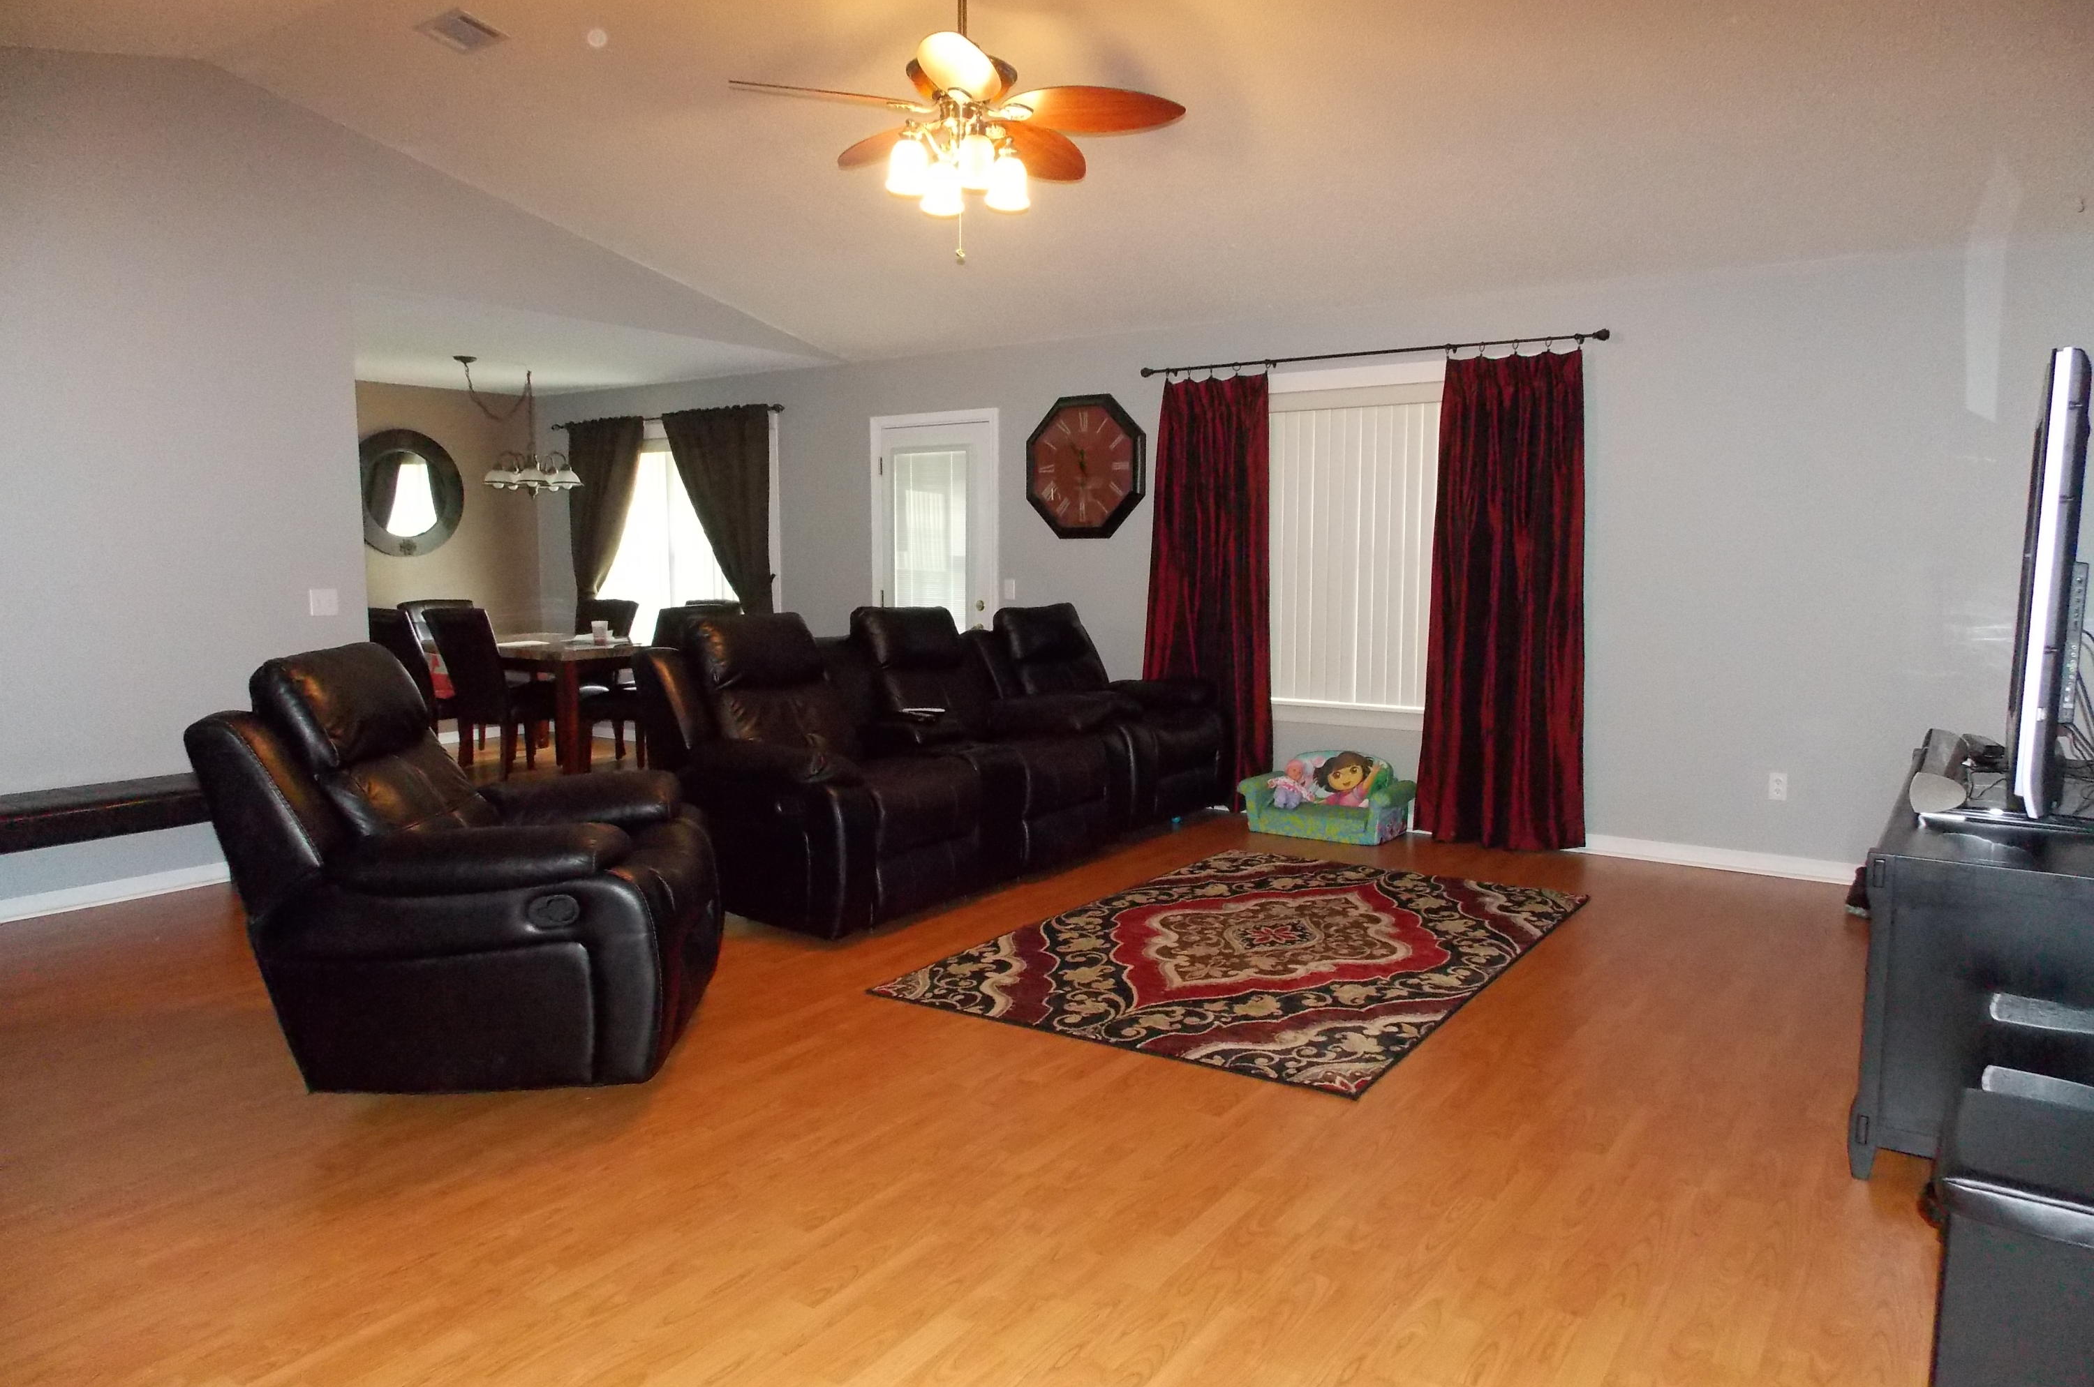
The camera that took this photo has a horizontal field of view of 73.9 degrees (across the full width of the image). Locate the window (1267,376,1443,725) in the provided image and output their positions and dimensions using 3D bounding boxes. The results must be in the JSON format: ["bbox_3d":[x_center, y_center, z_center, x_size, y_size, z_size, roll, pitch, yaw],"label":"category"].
[{"bbox_3d":[1.448,-0.696,6.631,0.970,1.480,0.080,4,7,34],"label":"window"}]

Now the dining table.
[{"bbox_3d":[-3.232,0.042,9.066,1.500,0.765,0.920,5,8,36],"label":"dining table"}]

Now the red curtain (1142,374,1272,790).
[{"bbox_3d":[0.789,-0.497,7.036,0.790,2.130,0.130,5,8,36],"label":"red curtain"}]

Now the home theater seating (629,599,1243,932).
[{"bbox_3d":[-0.342,0.175,6.086,1.160,1.060,2.730,4,7,34],"label":"home theater seating"}]

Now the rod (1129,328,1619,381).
[{"bbox_3d":[1.433,-1.563,6.469,2.260,0.055,0.090,4,7,34],"label":"rod"}]

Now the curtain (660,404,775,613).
[{"bbox_3d":[-2.194,-0.763,9.209,1.000,2.100,0.130,5,8,36],"label":"curtain"}]

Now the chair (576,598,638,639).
[{"bbox_3d":[-3.202,-0.124,9.513,0.480,1.000,0.620,5,8,36],"label":"chair"}]

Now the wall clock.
[{"bbox_3d":[0.208,-1.207,7.408,0.740,0.755,0.070,4,7,34],"label":"wall clock"}]

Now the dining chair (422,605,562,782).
[{"bbox_3d":[-3.340,-0.014,8.490,0.490,1.000,0.630,4,7,31],"label":"dining chair"}]

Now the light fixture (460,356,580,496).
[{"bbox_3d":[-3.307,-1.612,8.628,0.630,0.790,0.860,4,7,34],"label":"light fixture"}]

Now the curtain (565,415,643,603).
[{"bbox_3d":[-3.051,-0.785,9.643,0.760,2.160,0.130,4,7,34],"label":"curtain"}]

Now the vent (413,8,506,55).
[{"bbox_3d":[-2.044,-2.305,4.858,0.290,0.025,0.195,5,-5,36],"label":"vent"}]

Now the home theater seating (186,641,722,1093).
[{"bbox_3d":[-1.538,0.404,3.873,1.150,1.050,0.980,0,6,-5],"label":"home theater seating"}]

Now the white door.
[{"bbox_3d":[-0.659,-0.554,8.107,0.920,2.100,0.090,4,7,34],"label":"white door"}]

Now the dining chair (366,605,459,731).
[{"bbox_3d":[-3.921,-0.056,8.879,0.480,1.000,0.620,4,7,31],"label":"dining chair"}]

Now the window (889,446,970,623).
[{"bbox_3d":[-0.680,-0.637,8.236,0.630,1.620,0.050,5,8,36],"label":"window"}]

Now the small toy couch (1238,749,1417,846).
[{"bbox_3d":[1.312,0.469,6.515,0.710,0.370,0.390,3,7,29],"label":"small toy couch"}]

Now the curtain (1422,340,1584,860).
[{"bbox_3d":[2.019,-0.387,6.184,0.660,2.170,0.140,4,7,34],"label":"curtain"}]

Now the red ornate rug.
[{"bbox_3d":[0.774,0.839,4.771,1.520,0.010,2.350,4,7,33],"label":"red ornate rug"}]

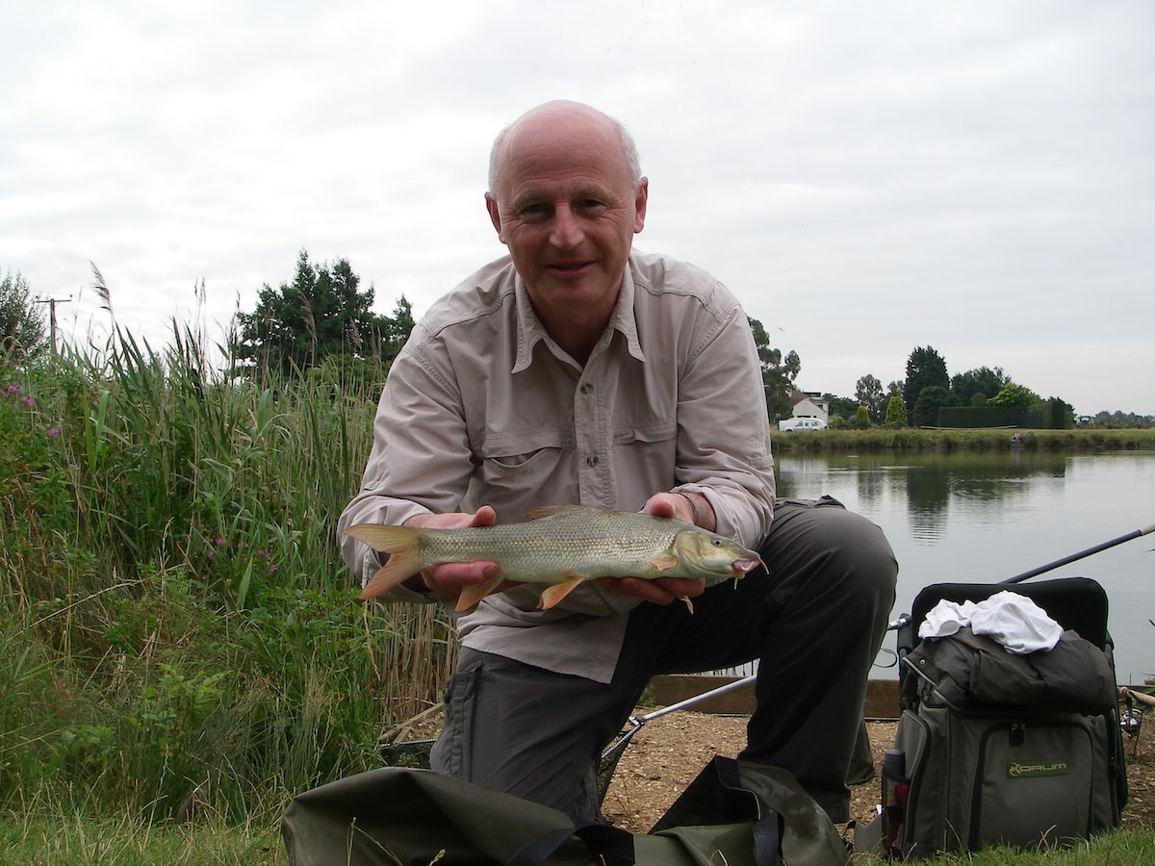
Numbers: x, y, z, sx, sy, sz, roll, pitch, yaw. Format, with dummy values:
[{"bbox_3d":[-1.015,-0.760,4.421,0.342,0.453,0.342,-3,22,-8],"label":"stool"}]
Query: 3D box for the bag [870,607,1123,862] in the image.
[{"bbox_3d":[0.782,0.550,2.360,0.390,0.380,0.240,0,0,-14],"label":"bag"}]

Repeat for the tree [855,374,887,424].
[{"bbox_3d":[40.460,-4.640,175.000,4.200,7.000,4.200,0,0,0],"label":"tree"}]

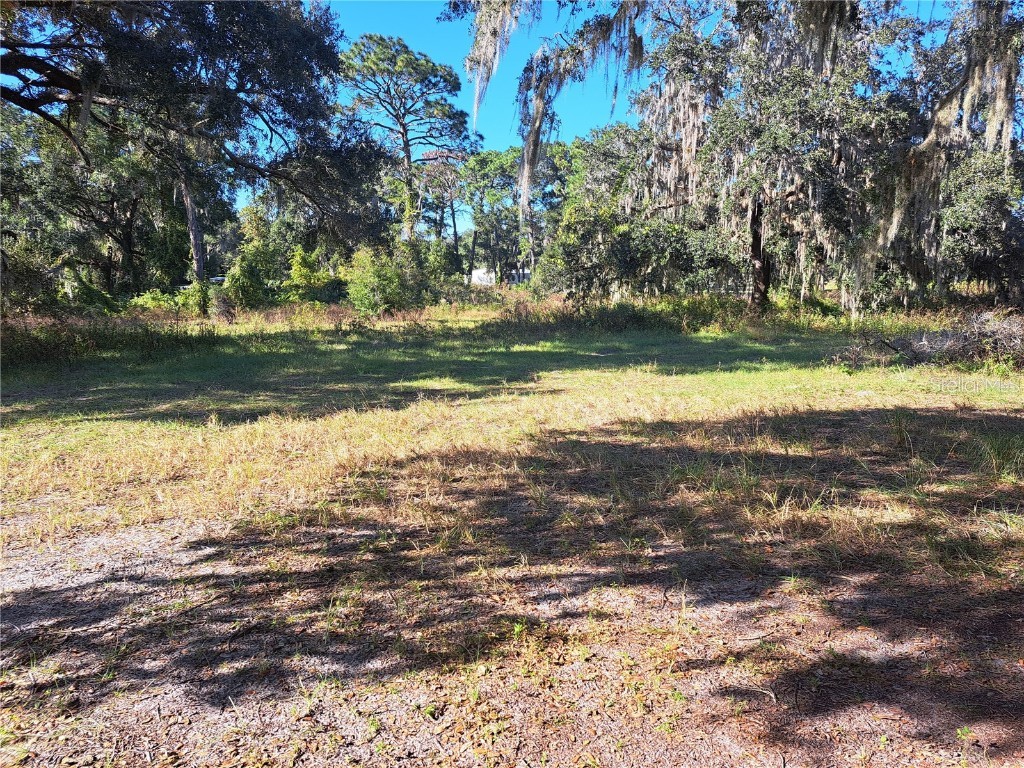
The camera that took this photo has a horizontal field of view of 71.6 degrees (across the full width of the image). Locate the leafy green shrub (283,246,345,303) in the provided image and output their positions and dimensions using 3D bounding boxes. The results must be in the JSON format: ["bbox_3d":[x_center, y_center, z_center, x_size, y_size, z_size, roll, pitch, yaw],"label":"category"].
[{"bbox_3d":[-8.248,-4.508,29.500,2.550,2.450,2.200,0,9,0],"label":"leafy green shrub"}]

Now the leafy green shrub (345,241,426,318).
[{"bbox_3d":[-4.811,-3.936,27.000,2.900,2.800,2.600,0,9,0],"label":"leafy green shrub"}]

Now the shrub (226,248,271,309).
[{"bbox_3d":[-10.503,-4.185,28.300,1.800,2.450,1.700,0,9,0],"label":"shrub"}]

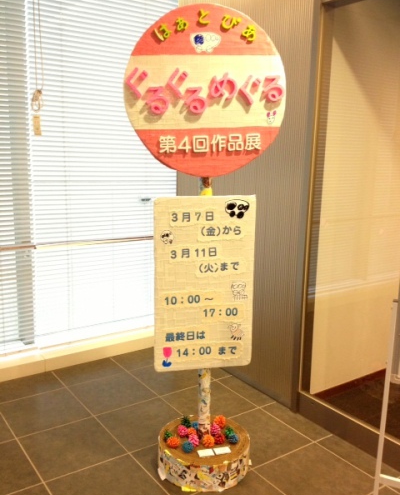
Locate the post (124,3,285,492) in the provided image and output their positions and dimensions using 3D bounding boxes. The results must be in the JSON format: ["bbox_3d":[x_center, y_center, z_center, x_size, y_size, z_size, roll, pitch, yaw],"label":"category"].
[{"bbox_3d":[0.019,0.029,2.283,0.652,1.960,0.417,-2,12,-9],"label":"post"}]

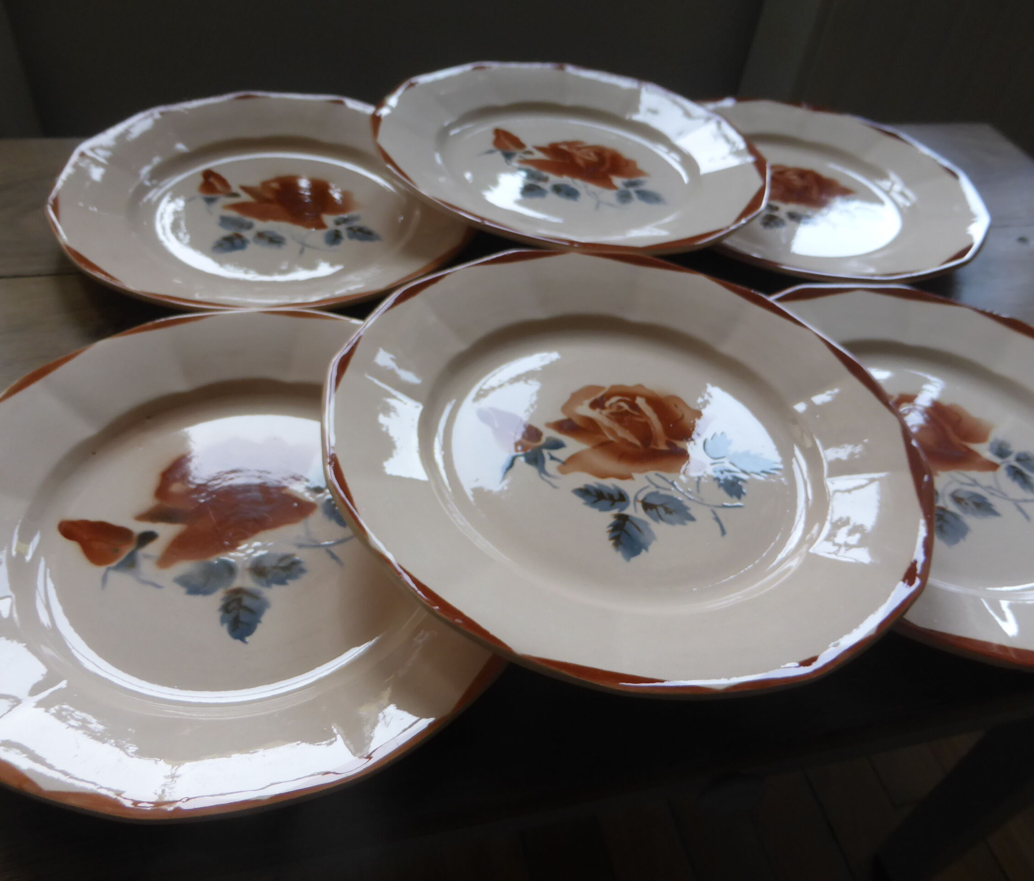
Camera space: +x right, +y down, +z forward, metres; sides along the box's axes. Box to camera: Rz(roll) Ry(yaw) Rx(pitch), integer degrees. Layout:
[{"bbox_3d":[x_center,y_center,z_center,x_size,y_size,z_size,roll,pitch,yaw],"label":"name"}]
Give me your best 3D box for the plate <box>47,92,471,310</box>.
[{"bbox_3d":[-0.141,-0.140,0.500,0.240,0.025,0.240,3,46,-3],"label":"plate"}]

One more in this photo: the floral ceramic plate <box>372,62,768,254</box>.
[{"bbox_3d":[0.033,-0.171,0.516,0.238,0.025,0.238,5,44,-5],"label":"floral ceramic plate"}]

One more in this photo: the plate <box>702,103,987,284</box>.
[{"bbox_3d":[0.190,-0.166,0.570,0.234,0.025,0.234,3,46,-3],"label":"plate"}]

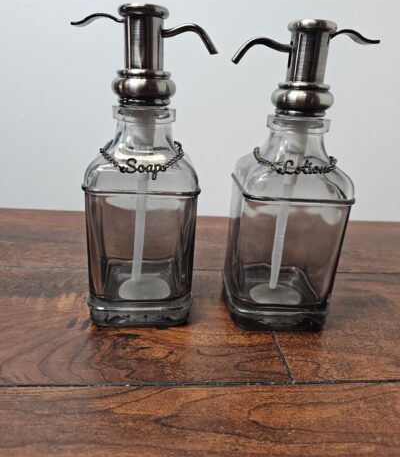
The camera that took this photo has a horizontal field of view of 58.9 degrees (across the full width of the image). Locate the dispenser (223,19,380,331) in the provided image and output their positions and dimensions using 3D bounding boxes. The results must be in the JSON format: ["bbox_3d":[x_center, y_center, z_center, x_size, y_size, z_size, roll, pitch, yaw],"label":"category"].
[{"bbox_3d":[0.065,-0.034,0.266,0.095,0.211,0.079,3,23,-2],"label":"dispenser"}]

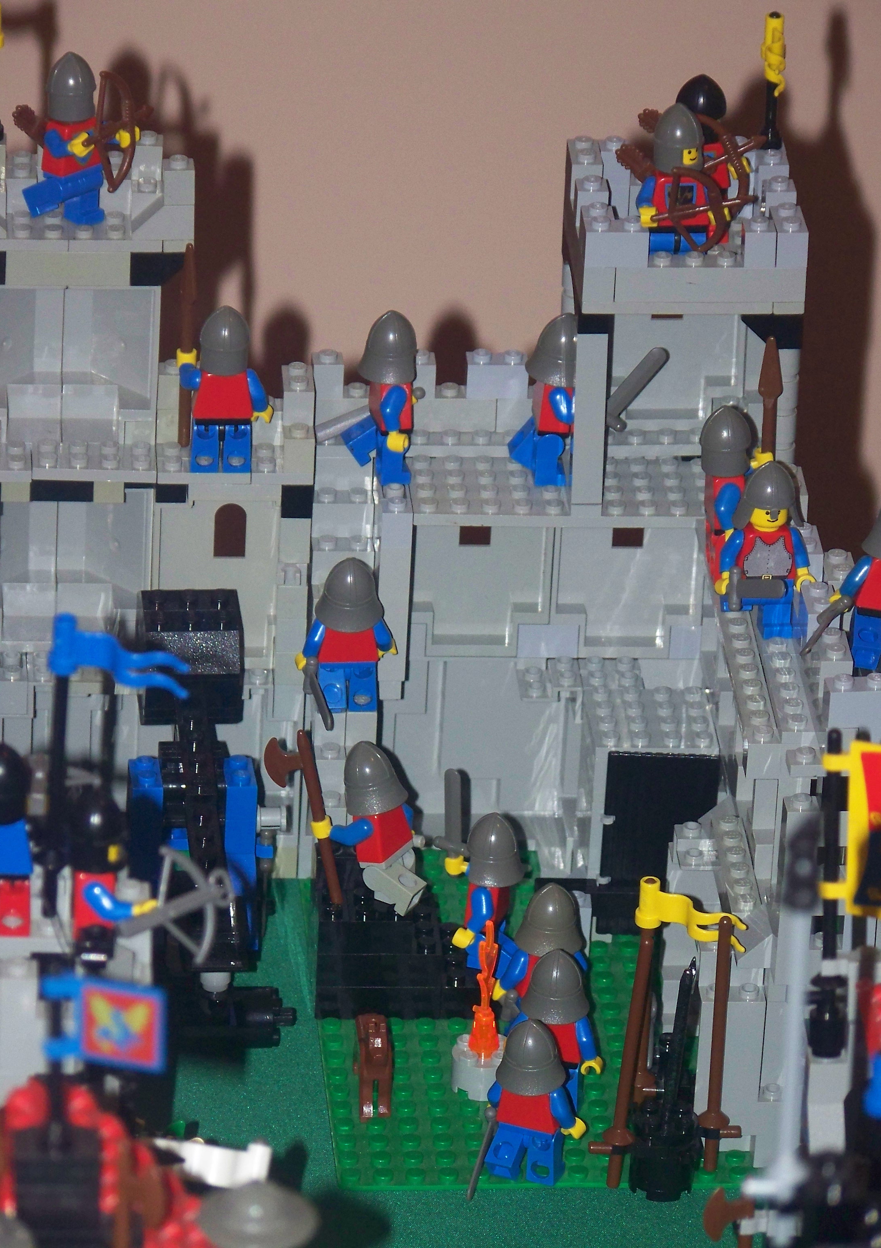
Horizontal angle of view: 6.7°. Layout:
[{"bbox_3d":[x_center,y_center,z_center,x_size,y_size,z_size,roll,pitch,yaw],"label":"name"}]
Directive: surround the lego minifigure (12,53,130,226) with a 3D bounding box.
[{"bbox_3d":[-0.093,-0.123,1.909,0.026,0.046,0.024,22,33,34],"label":"lego minifigure"}]

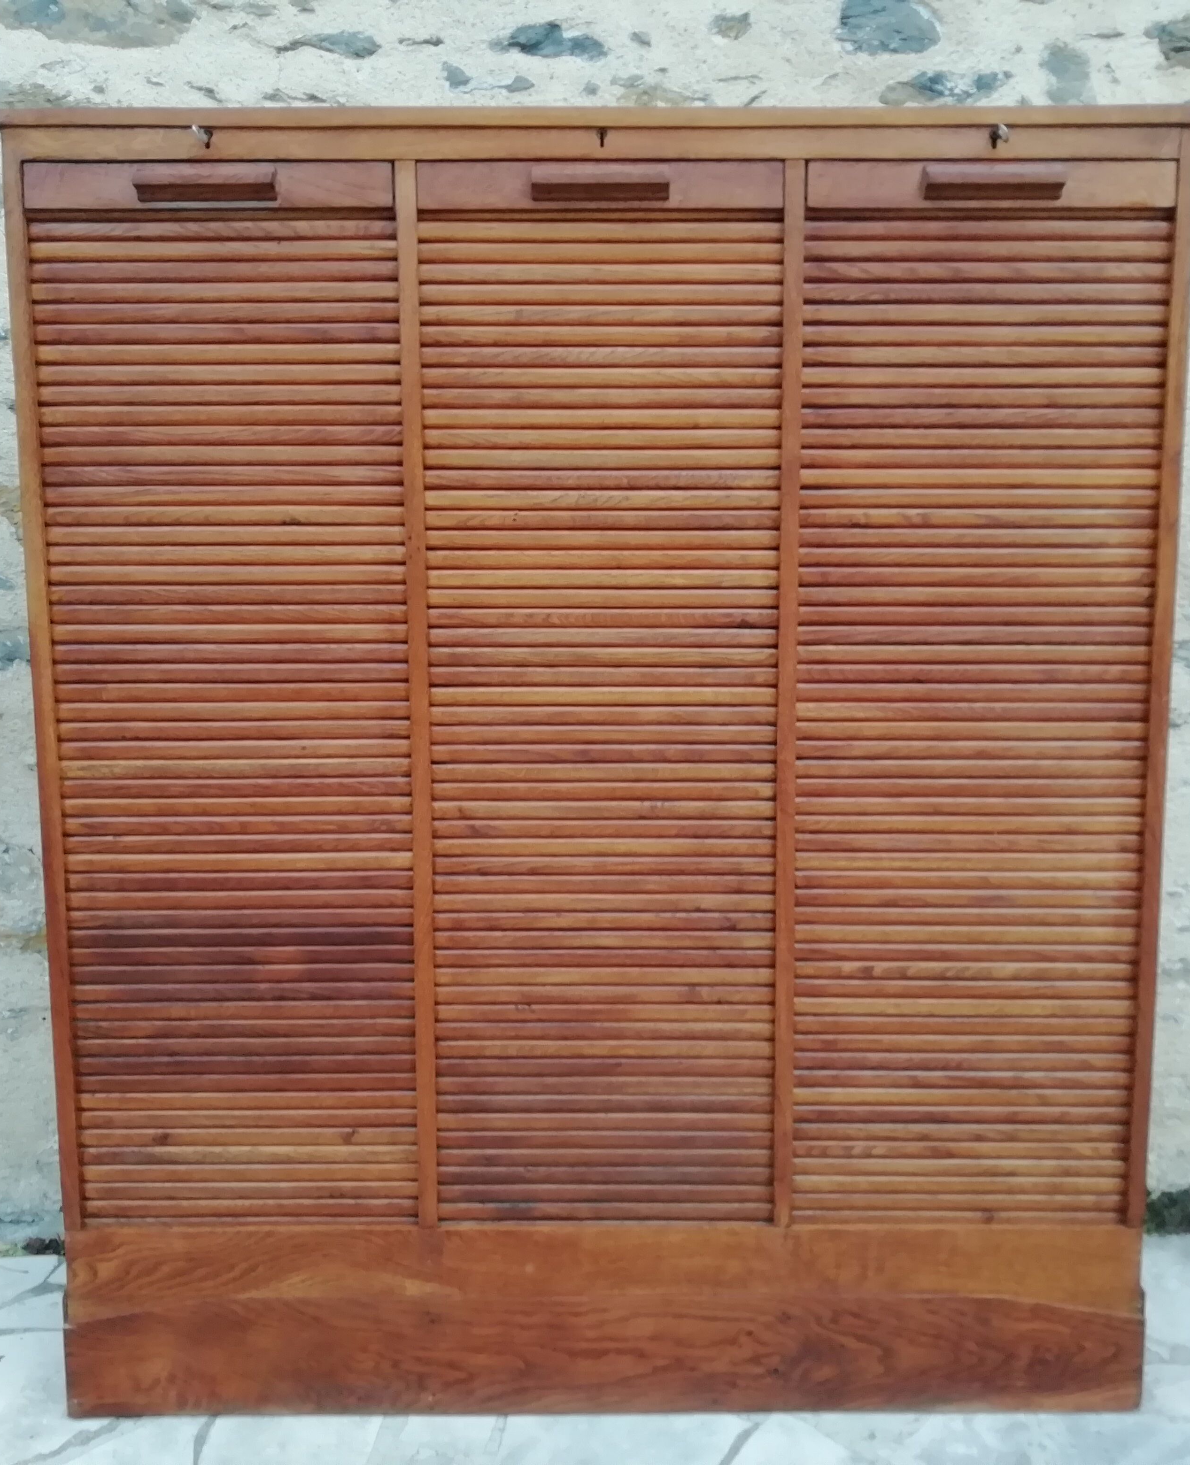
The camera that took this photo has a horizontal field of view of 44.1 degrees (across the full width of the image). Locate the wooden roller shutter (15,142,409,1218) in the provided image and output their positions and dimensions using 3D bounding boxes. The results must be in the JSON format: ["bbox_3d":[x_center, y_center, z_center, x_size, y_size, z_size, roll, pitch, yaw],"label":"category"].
[{"bbox_3d":[-0.401,-0.013,1.617,0.392,1.182,0.045,0,8,0],"label":"wooden roller shutter"}]

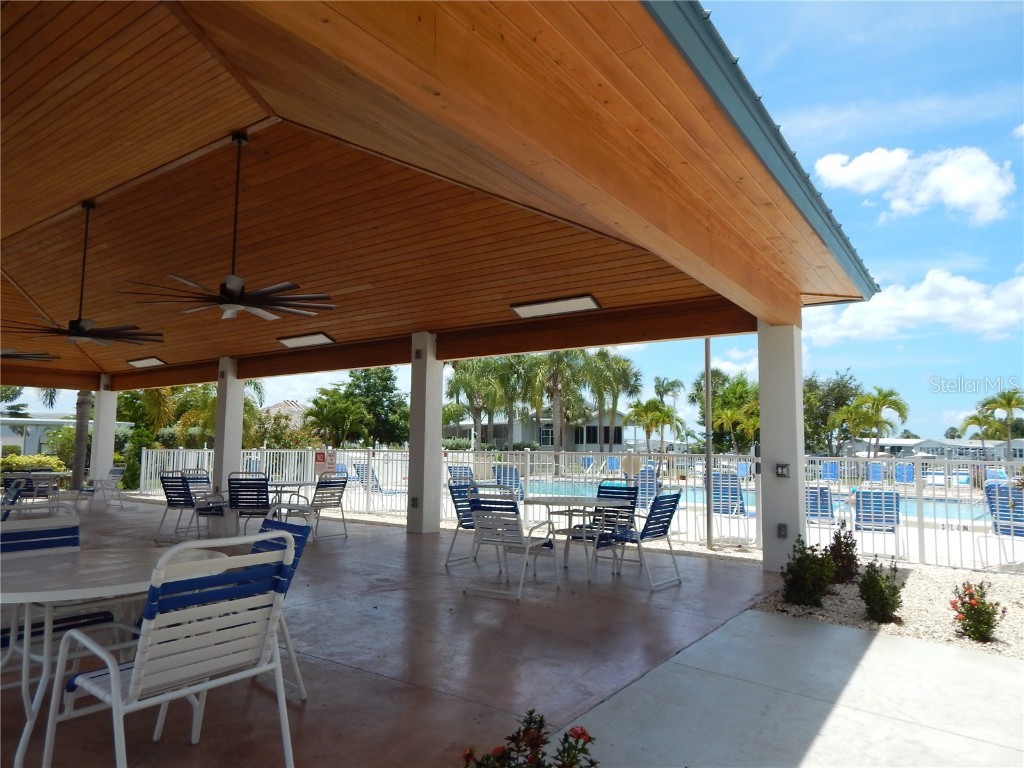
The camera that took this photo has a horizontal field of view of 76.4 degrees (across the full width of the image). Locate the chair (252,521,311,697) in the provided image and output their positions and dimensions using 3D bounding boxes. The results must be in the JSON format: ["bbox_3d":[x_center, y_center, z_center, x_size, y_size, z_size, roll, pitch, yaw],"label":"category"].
[{"bbox_3d":[-1.464,1.117,3.305,0.593,0.941,0.714,-4,-7,41],"label":"chair"}]

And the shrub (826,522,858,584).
[{"bbox_3d":[3.236,1.644,6.416,0.330,0.577,0.330,0,-6,0],"label":"shrub"}]

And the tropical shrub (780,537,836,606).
[{"bbox_3d":[2.460,1.554,5.394,0.420,0.570,0.420,-2,-6,24],"label":"tropical shrub"}]

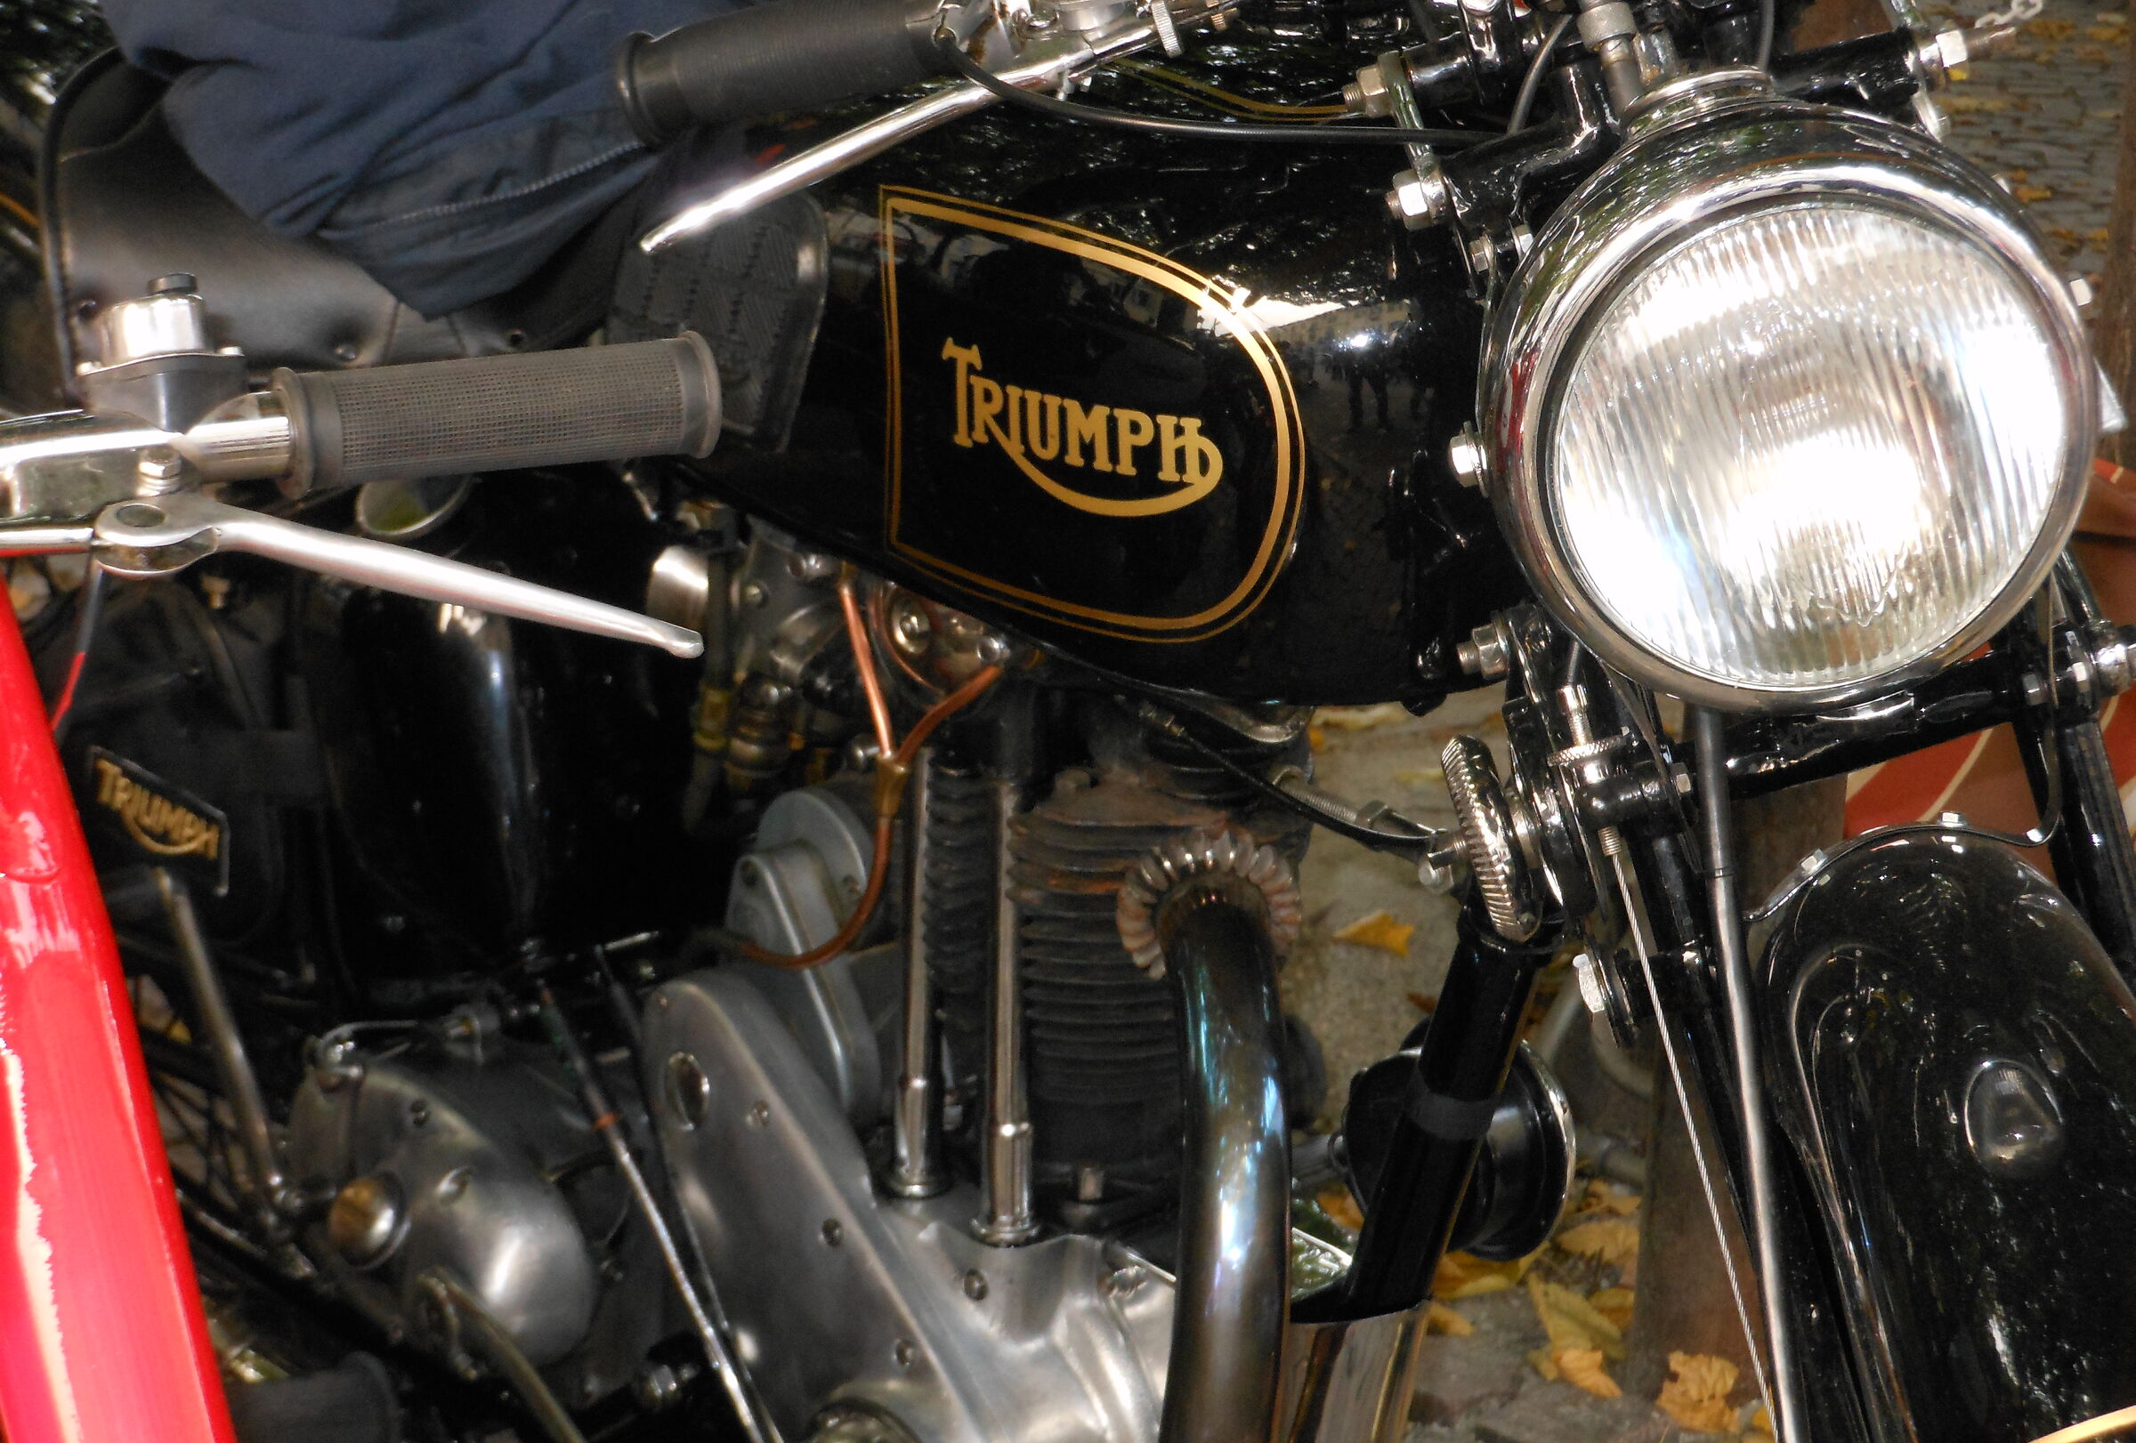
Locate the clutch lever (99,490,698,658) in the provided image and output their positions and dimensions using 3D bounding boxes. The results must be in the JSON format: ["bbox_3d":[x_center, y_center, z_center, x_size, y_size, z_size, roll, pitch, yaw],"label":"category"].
[{"bbox_3d":[-0.188,-0.041,1.500,0.172,0.025,0.038,12,22,5],"label":"clutch lever"}]

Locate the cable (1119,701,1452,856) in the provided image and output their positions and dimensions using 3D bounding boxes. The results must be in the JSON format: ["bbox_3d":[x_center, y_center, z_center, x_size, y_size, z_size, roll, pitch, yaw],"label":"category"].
[{"bbox_3d":[0.085,0.023,2.100,0.022,0.032,0.180,-13,24,-37],"label":"cable"}]

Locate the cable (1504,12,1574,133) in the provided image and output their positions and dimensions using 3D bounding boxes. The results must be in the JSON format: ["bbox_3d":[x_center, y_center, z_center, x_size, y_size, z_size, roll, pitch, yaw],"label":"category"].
[{"bbox_3d":[0.170,-0.235,1.940,0.026,0.045,0.018,-15,25,3],"label":"cable"}]

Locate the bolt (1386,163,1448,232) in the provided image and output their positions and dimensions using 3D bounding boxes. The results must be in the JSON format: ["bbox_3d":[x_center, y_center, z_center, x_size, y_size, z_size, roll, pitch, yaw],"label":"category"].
[{"bbox_3d":[0.125,-0.188,1.926,0.018,0.019,0.019,-15,25,3],"label":"bolt"}]

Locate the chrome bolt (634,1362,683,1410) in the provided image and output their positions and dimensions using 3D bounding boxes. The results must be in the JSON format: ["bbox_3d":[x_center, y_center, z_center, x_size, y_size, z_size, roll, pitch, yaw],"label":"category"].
[{"bbox_3d":[-0.189,0.307,2.480,0.018,0.018,0.018,-13,24,-37],"label":"chrome bolt"}]

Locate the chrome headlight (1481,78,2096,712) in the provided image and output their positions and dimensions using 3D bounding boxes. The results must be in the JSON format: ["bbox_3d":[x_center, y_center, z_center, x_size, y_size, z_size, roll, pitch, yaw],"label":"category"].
[{"bbox_3d":[0.241,-0.120,1.835,0.200,0.203,0.165,-15,25,3],"label":"chrome headlight"}]

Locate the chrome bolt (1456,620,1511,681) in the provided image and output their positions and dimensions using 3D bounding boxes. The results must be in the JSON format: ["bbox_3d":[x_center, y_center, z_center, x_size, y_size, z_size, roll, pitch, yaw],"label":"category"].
[{"bbox_3d":[0.149,-0.025,1.925,0.017,0.018,0.018,-15,25,3],"label":"chrome bolt"}]

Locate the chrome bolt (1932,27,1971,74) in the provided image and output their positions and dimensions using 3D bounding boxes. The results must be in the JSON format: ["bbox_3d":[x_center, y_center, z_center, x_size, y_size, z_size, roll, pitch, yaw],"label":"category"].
[{"bbox_3d":[0.315,-0.240,1.914,0.011,0.017,0.017,-15,25,3],"label":"chrome bolt"}]

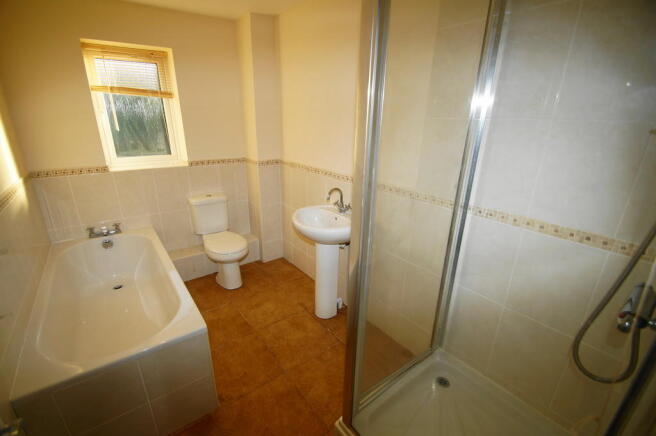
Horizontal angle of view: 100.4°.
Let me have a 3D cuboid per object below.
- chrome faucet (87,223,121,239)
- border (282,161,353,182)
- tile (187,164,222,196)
[{"bbox_3d":[-1.922,0.116,2.350,0.217,0.102,0.105,-14,24,-37],"label":"chrome faucet"},{"bbox_3d":[-0.145,-0.434,2.460,0.012,0.041,1.055,-14,24,-37],"label":"border"},{"bbox_3d":[-1.276,-0.328,2.847,0.290,0.422,0.012,-14,24,-37],"label":"tile"}]

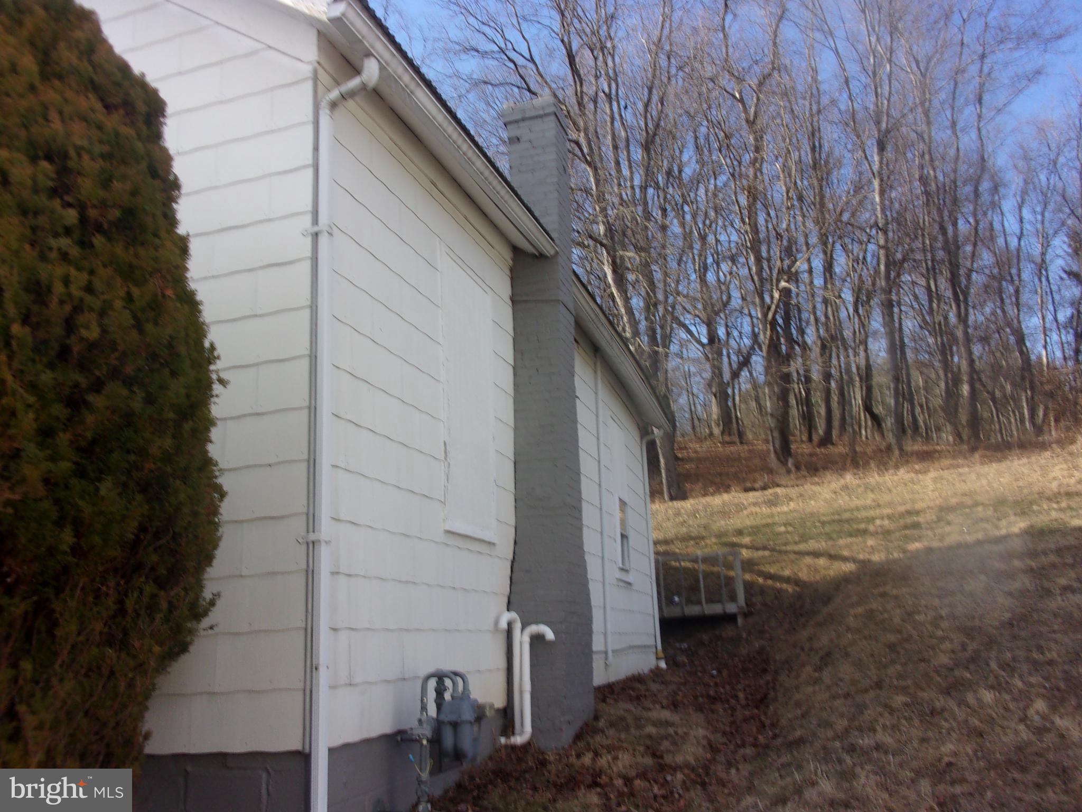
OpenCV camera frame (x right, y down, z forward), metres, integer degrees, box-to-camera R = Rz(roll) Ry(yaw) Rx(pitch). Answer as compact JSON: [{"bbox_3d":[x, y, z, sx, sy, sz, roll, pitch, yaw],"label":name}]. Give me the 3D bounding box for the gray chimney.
[{"bbox_3d":[0.048,-0.047,6.899,0.460,5.059,0.736,-6,-15,18],"label":"gray chimney"}]

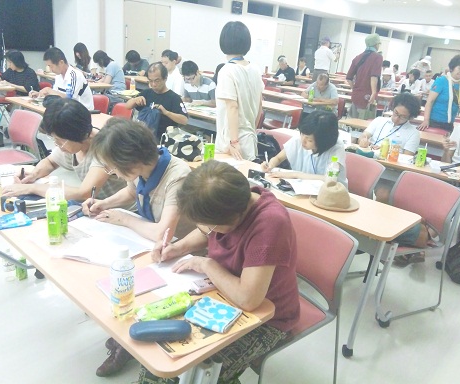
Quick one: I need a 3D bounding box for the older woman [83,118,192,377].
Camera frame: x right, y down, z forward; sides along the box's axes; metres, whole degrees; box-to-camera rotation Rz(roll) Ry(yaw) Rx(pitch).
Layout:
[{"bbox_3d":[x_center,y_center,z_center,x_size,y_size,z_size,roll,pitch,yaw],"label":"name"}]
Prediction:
[{"bbox_3d":[-0.374,0.231,1.946,0.660,1.150,0.520,-12,24,-39],"label":"older woman"}]

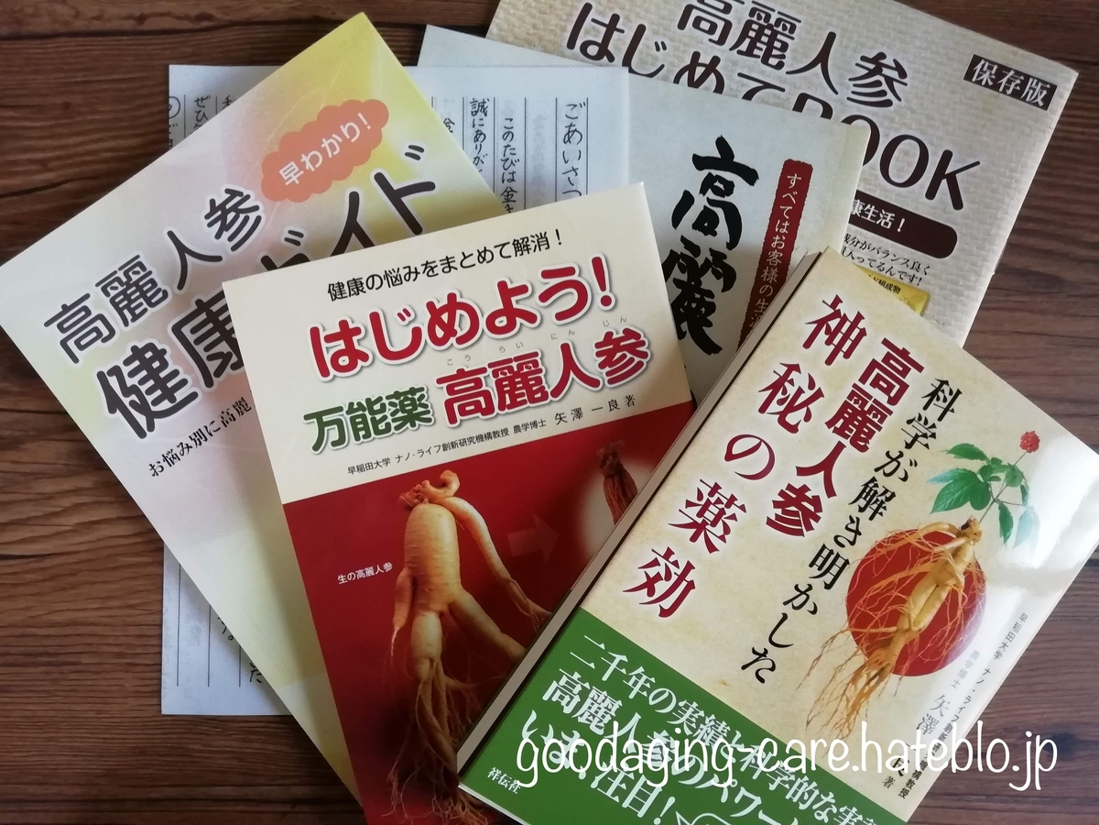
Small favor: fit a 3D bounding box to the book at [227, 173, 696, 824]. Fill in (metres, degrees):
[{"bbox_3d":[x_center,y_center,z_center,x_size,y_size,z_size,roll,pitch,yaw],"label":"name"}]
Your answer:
[{"bbox_3d":[-0.012,0.037,0.257,0.128,0.010,0.187,-14,94,-3],"label":"book"}]

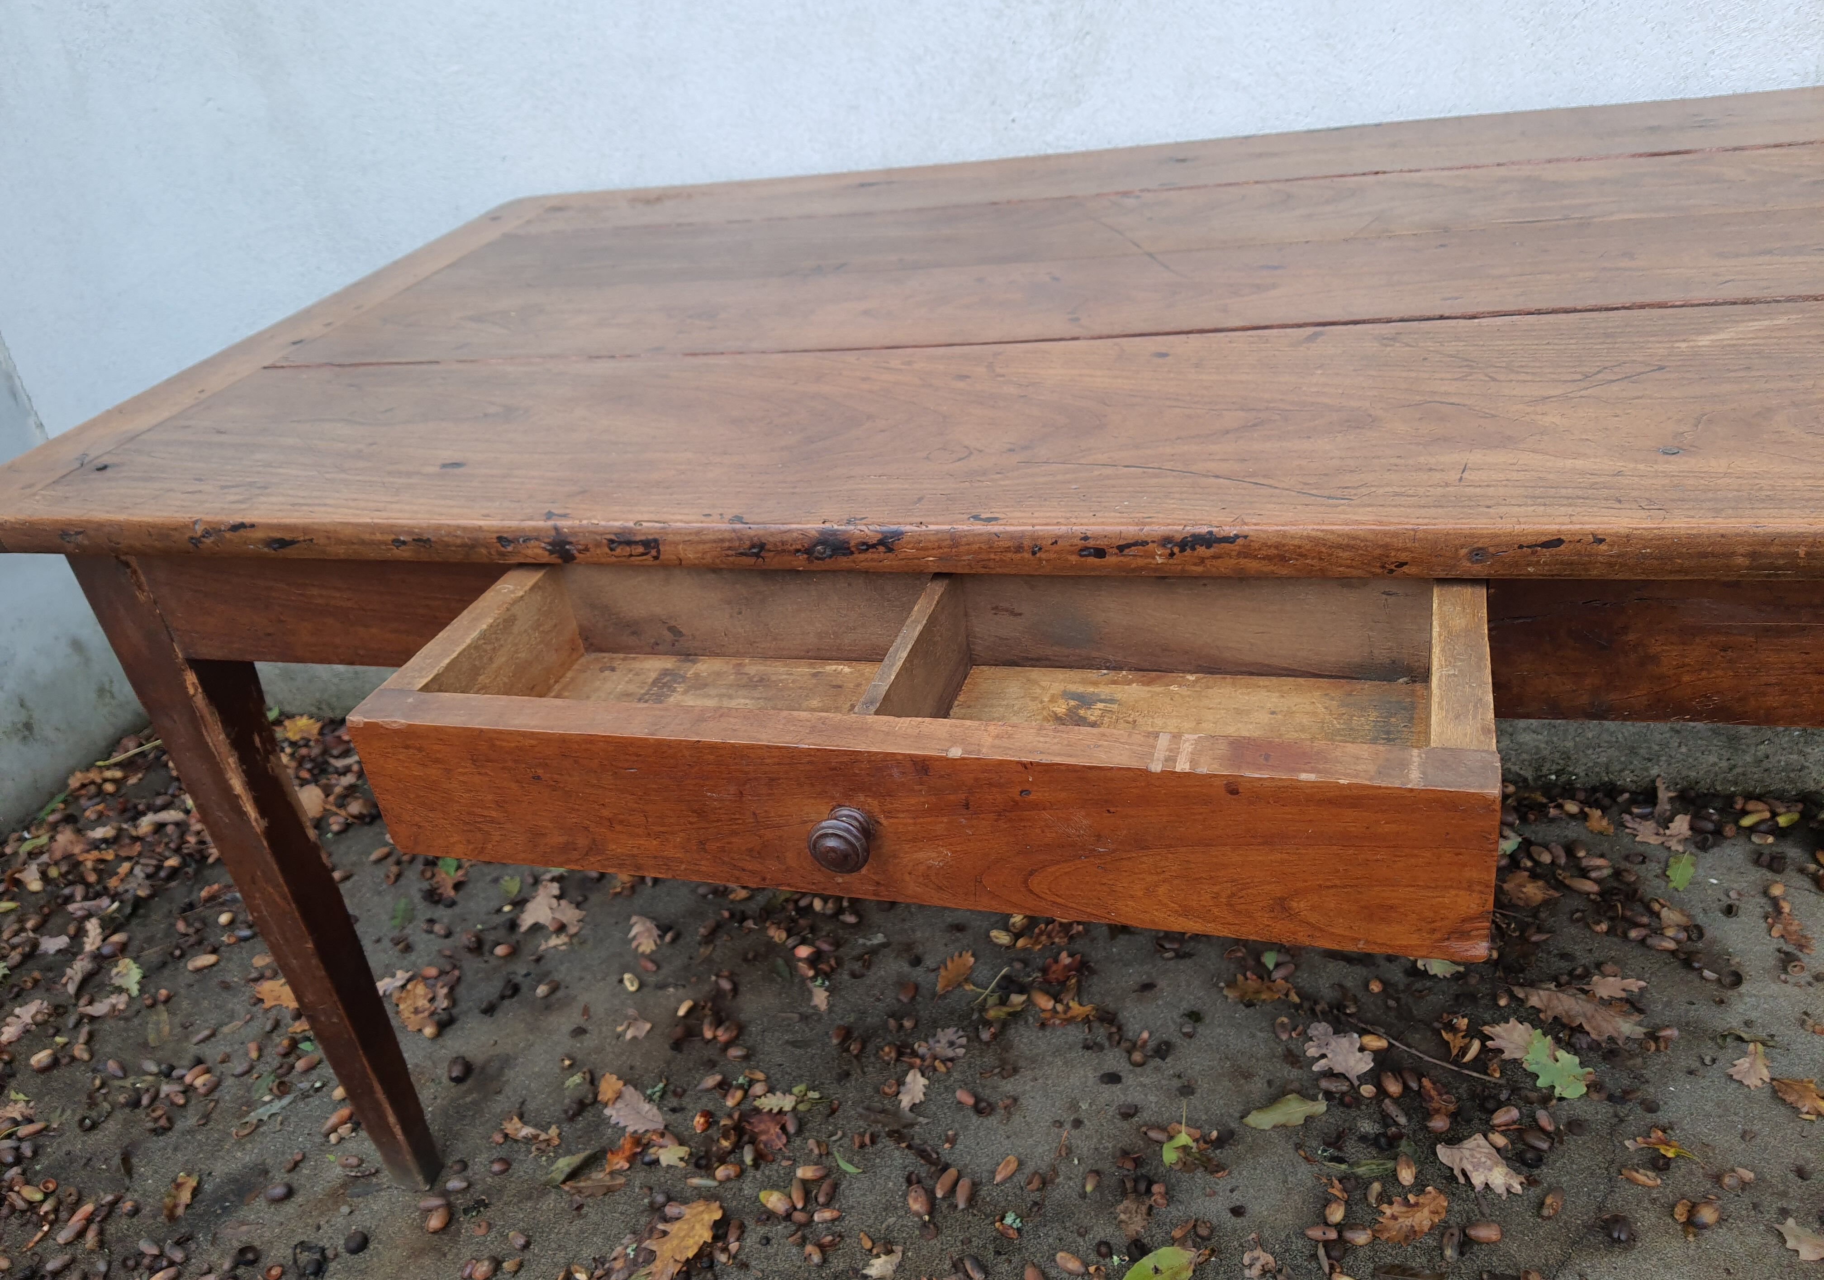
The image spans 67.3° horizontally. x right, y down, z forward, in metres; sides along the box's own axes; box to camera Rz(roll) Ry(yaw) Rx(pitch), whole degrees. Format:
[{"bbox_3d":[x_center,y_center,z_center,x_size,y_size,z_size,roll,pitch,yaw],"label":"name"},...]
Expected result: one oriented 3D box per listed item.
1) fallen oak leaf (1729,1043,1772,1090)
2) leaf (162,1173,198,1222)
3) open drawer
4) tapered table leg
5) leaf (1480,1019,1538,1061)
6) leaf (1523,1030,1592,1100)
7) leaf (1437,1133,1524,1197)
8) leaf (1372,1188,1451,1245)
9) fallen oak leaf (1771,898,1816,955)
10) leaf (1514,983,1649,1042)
[{"bbox_3d":[0.754,0.380,1.222,0.055,0.012,0.030,-30,36,-30],"label":"fallen oak leaf"},{"bbox_3d":[-0.716,0.544,1.339,0.029,0.016,0.060,-12,31,-4],"label":"leaf"},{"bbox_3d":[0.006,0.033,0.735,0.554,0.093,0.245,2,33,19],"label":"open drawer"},{"bbox_3d":[-0.520,0.206,1.171,0.066,0.726,0.066,2,33,19],"label":"tapered table leg"},{"bbox_3d":[0.566,0.377,1.281,0.060,0.013,0.053,-3,31,11],"label":"leaf"},{"bbox_3d":[0.575,0.383,1.232,0.053,0.014,0.073,-18,32,-13],"label":"leaf"},{"bbox_3d":[0.487,0.452,1.174,0.048,0.016,0.069,-17,32,-13],"label":"leaf"},{"bbox_3d":[0.411,0.475,1.127,0.071,0.014,0.039,-18,32,-14],"label":"leaf"},{"bbox_3d":[0.850,0.278,1.327,0.034,0.015,0.071,2,33,20],"label":"fallen oak leaf"},{"bbox_3d":[0.630,0.352,1.299,0.120,0.018,0.059,19,41,39],"label":"leaf"}]

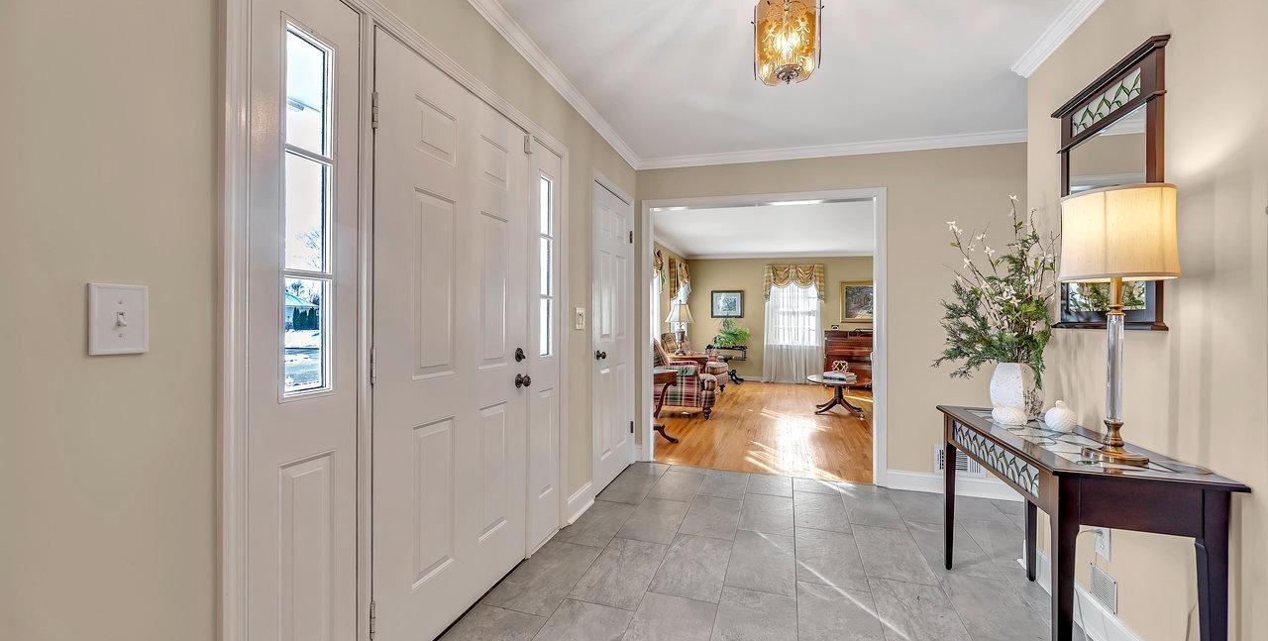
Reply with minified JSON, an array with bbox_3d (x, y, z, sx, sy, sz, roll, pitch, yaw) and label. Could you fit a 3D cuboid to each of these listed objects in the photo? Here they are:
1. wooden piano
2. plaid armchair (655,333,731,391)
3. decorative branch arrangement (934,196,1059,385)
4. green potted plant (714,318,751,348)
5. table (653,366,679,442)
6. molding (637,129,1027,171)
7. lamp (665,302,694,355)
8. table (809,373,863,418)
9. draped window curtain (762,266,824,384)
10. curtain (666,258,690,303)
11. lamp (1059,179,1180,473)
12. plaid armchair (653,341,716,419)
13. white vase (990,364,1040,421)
[{"bbox_3d":[4.058,0.681,8.514,1.420,0.970,0.600,1,0,17],"label":"wooden piano"},{"bbox_3d":[1.130,0.662,8.233,0.920,0.960,0.770,1,0,13],"label":"plaid armchair"},{"bbox_3d":[1.540,-0.119,2.098,0.430,0.770,0.400,0,0,17],"label":"decorative branch arrangement"},{"bbox_3d":[1.814,0.237,9.090,0.680,0.540,0.500,0,0,17],"label":"green potted plant"},{"bbox_3d":[0.052,0.822,4.746,0.560,0.670,0.560,0,0,-28],"label":"table"},{"bbox_3d":[1.280,-1.222,3.559,2.660,0.080,0.060,1,0,17],"label":"molding"},{"bbox_3d":[0.668,0.112,7.171,0.430,0.760,0.430,1,0,17],"label":"lamp"},{"bbox_3d":[2.600,0.956,6.229,0.760,0.430,0.820,0,0,17],"label":"table"},{"bbox_3d":[2.891,0.077,8.998,1.110,2.180,0.150,0,0,17],"label":"draped window curtain"},{"bbox_3d":[0.837,-0.720,9.158,0.180,0.730,1.020,1,0,17],"label":"curtain"},{"bbox_3d":[1.438,0.019,1.474,0.262,0.785,0.262,0,0,17],"label":"lamp"},{"bbox_3d":[0.569,0.665,6.104,0.920,0.960,0.760,1,0,13],"label":"plaid armchair"},{"bbox_3d":[1.627,0.297,2.090,0.187,0.228,0.187,0,0,17],"label":"white vase"}]

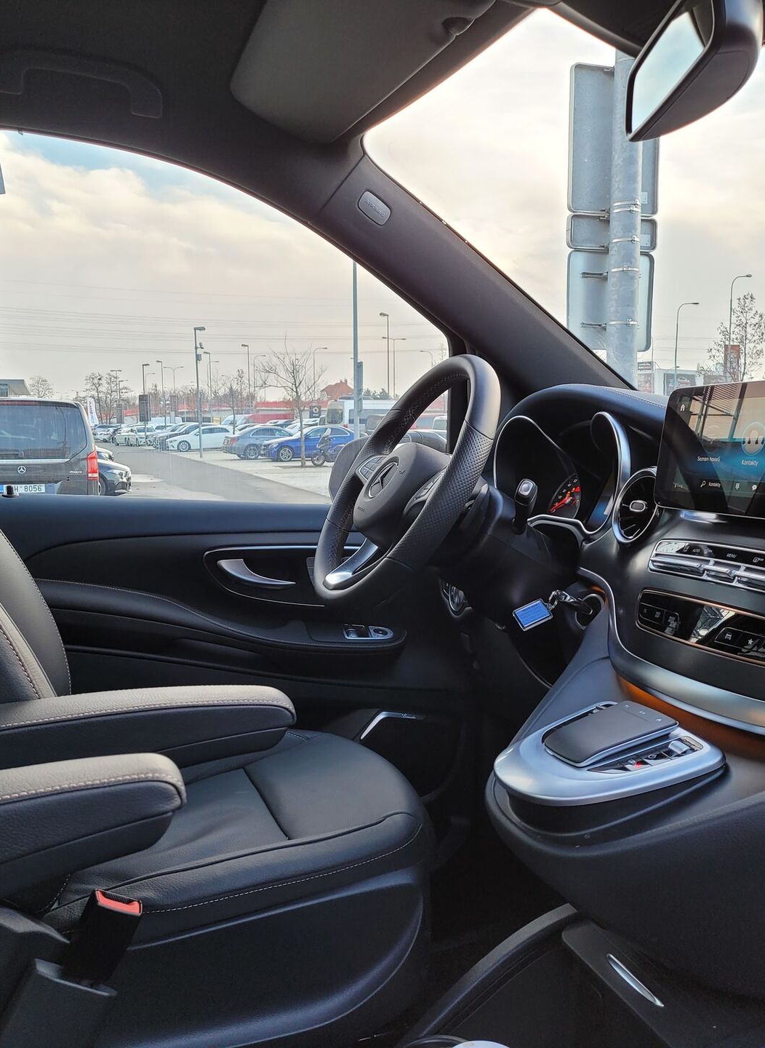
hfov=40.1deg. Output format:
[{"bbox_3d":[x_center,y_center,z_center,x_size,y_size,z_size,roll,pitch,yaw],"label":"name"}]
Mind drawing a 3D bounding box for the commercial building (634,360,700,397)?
[{"bbox_3d":[29.618,-12.965,112.707,9.000,6.600,9.000,-3,6,-22],"label":"commercial building"}]

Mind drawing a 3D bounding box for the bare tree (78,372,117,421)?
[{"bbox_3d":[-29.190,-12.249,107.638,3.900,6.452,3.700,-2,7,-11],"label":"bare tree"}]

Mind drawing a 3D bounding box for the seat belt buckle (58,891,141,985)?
[{"bbox_3d":[-0.252,0.369,0.940,0.044,0.083,0.027,23,-5,-26],"label":"seat belt buckle"}]

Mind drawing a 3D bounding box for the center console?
[{"bbox_3d":[0.183,0.215,0.916,0.190,0.065,0.180,-9,8,-23],"label":"center console"}]

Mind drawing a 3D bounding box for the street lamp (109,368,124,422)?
[{"bbox_3d":[-33.091,-15.005,130.137,1.350,8.000,0.300,-3,6,-25],"label":"street lamp"}]

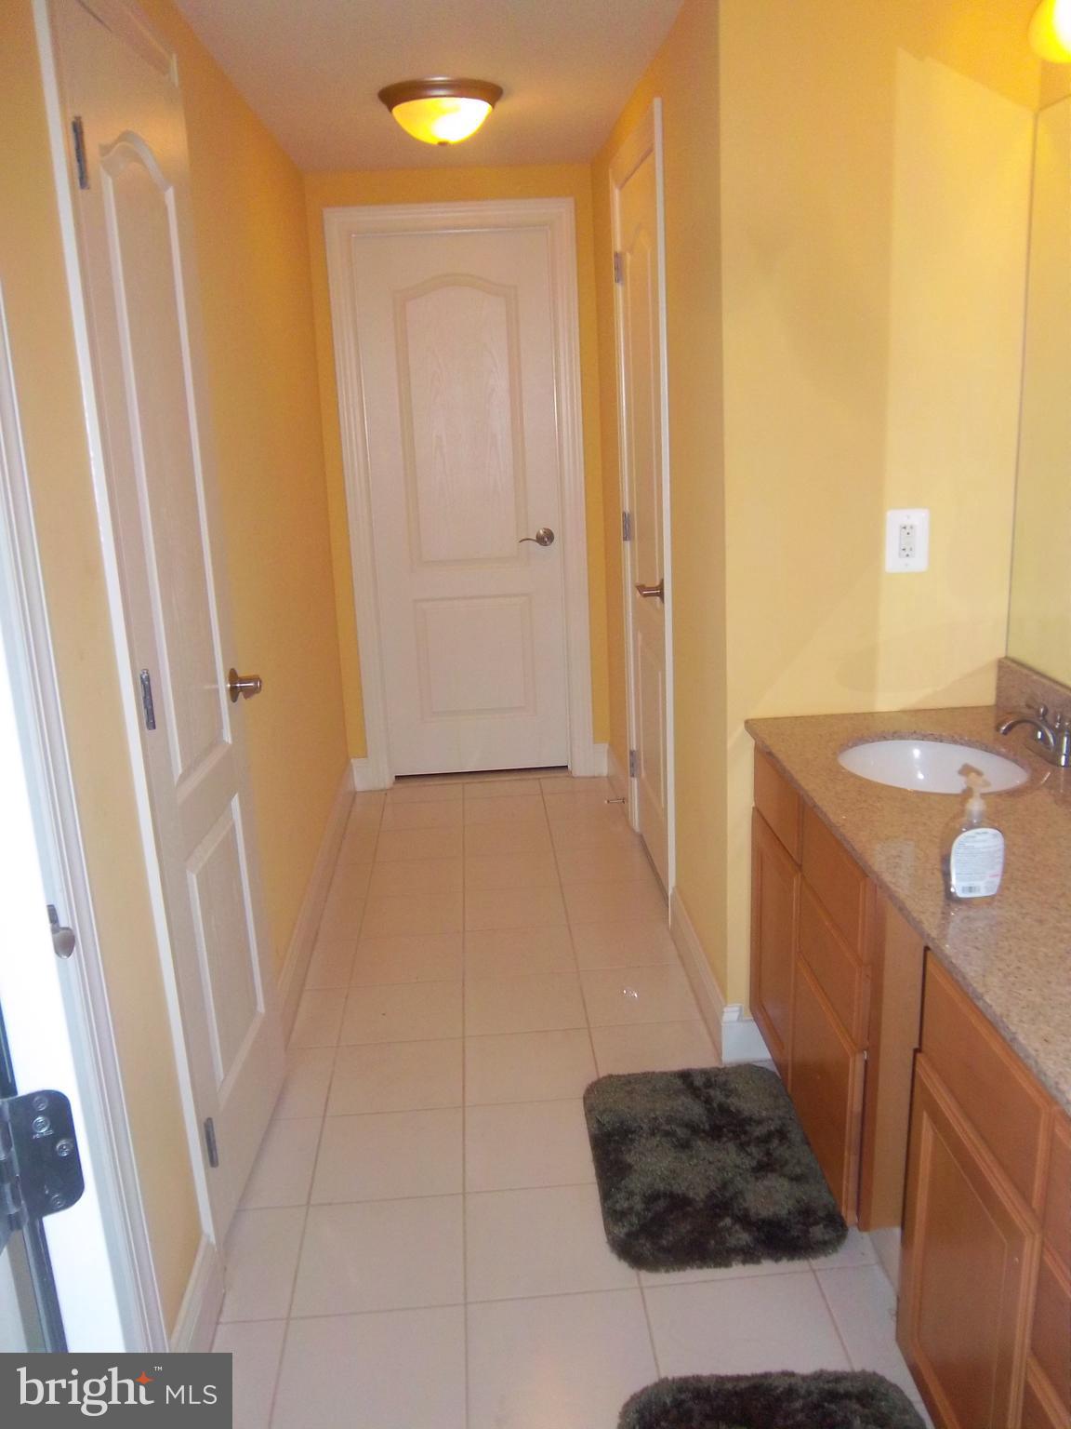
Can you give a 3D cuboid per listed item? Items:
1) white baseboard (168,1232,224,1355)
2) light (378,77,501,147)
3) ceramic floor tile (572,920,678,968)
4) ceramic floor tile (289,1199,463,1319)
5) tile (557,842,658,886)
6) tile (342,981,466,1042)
[{"bbox_3d":[-0.554,0.990,1.897,0.020,0.140,0.285,-3,16,-3],"label":"white baseboard"},{"bbox_3d":[-0.245,-1.562,3.035,0.324,0.124,0.324,-3,16,-3],"label":"light"},{"bbox_3d":[0.248,0.647,3.237,0.281,0.010,0.290,-3,16,-3],"label":"ceramic floor tile"},{"bbox_3d":[-0.285,1.005,2.155,0.306,0.010,0.286,-3,16,-3],"label":"ceramic floor tile"},{"bbox_3d":[0.224,0.494,3.784,0.302,0.010,0.290,-3,16,-3],"label":"tile"},{"bbox_3d":[-0.333,0.762,2.947,0.301,0.010,0.281,-3,16,-3],"label":"tile"}]

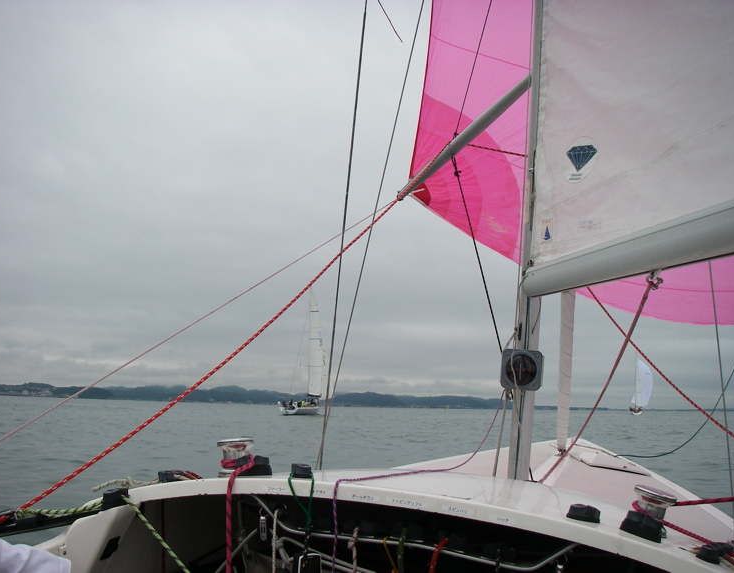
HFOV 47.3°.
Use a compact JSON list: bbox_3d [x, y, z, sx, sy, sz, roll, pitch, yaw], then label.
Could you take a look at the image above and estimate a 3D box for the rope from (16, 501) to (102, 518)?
[{"bbox_3d":[-0.760,0.552,2.080,0.035,0.032,0.246,-4,-9,32],"label":"rope"}]

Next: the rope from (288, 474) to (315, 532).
[{"bbox_3d":[-0.165,0.545,2.110,0.055,0.142,0.075,-1,-8,18],"label":"rope"}]

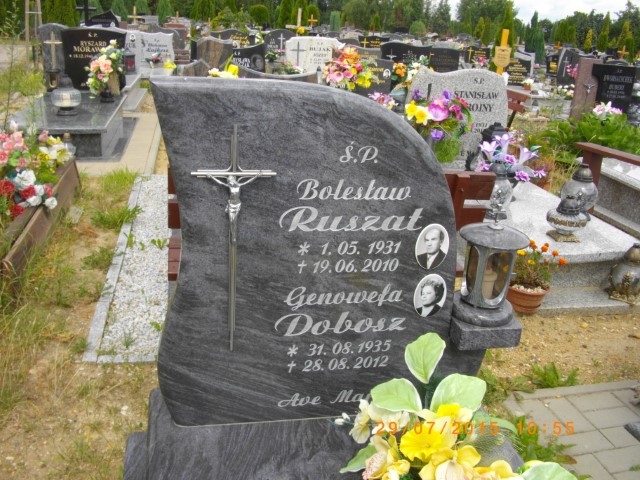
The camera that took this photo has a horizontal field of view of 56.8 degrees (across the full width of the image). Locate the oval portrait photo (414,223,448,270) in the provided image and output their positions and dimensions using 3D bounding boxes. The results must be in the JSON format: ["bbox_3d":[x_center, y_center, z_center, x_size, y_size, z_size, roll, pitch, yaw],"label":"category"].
[{"bbox_3d":[0.289,0.020,1.504,0.090,0.120,0.012,-1,15,-8],"label":"oval portrait photo"}]

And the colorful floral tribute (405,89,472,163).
[{"bbox_3d":[0.876,-0.818,4.400,0.472,0.595,0.380,-1,21,-10],"label":"colorful floral tribute"}]

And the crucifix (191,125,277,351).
[{"bbox_3d":[-0.202,0.013,1.415,0.198,0.565,0.036,-1,15,-8],"label":"crucifix"}]

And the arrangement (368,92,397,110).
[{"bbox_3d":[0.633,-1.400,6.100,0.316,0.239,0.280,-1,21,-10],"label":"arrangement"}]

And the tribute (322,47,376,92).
[{"bbox_3d":[0.302,-1.771,6.300,0.540,0.549,0.420,-1,21,-10],"label":"tribute"}]

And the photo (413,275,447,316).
[{"bbox_3d":[0.290,0.148,1.538,0.090,0.120,0.012,-1,15,-8],"label":"photo"}]

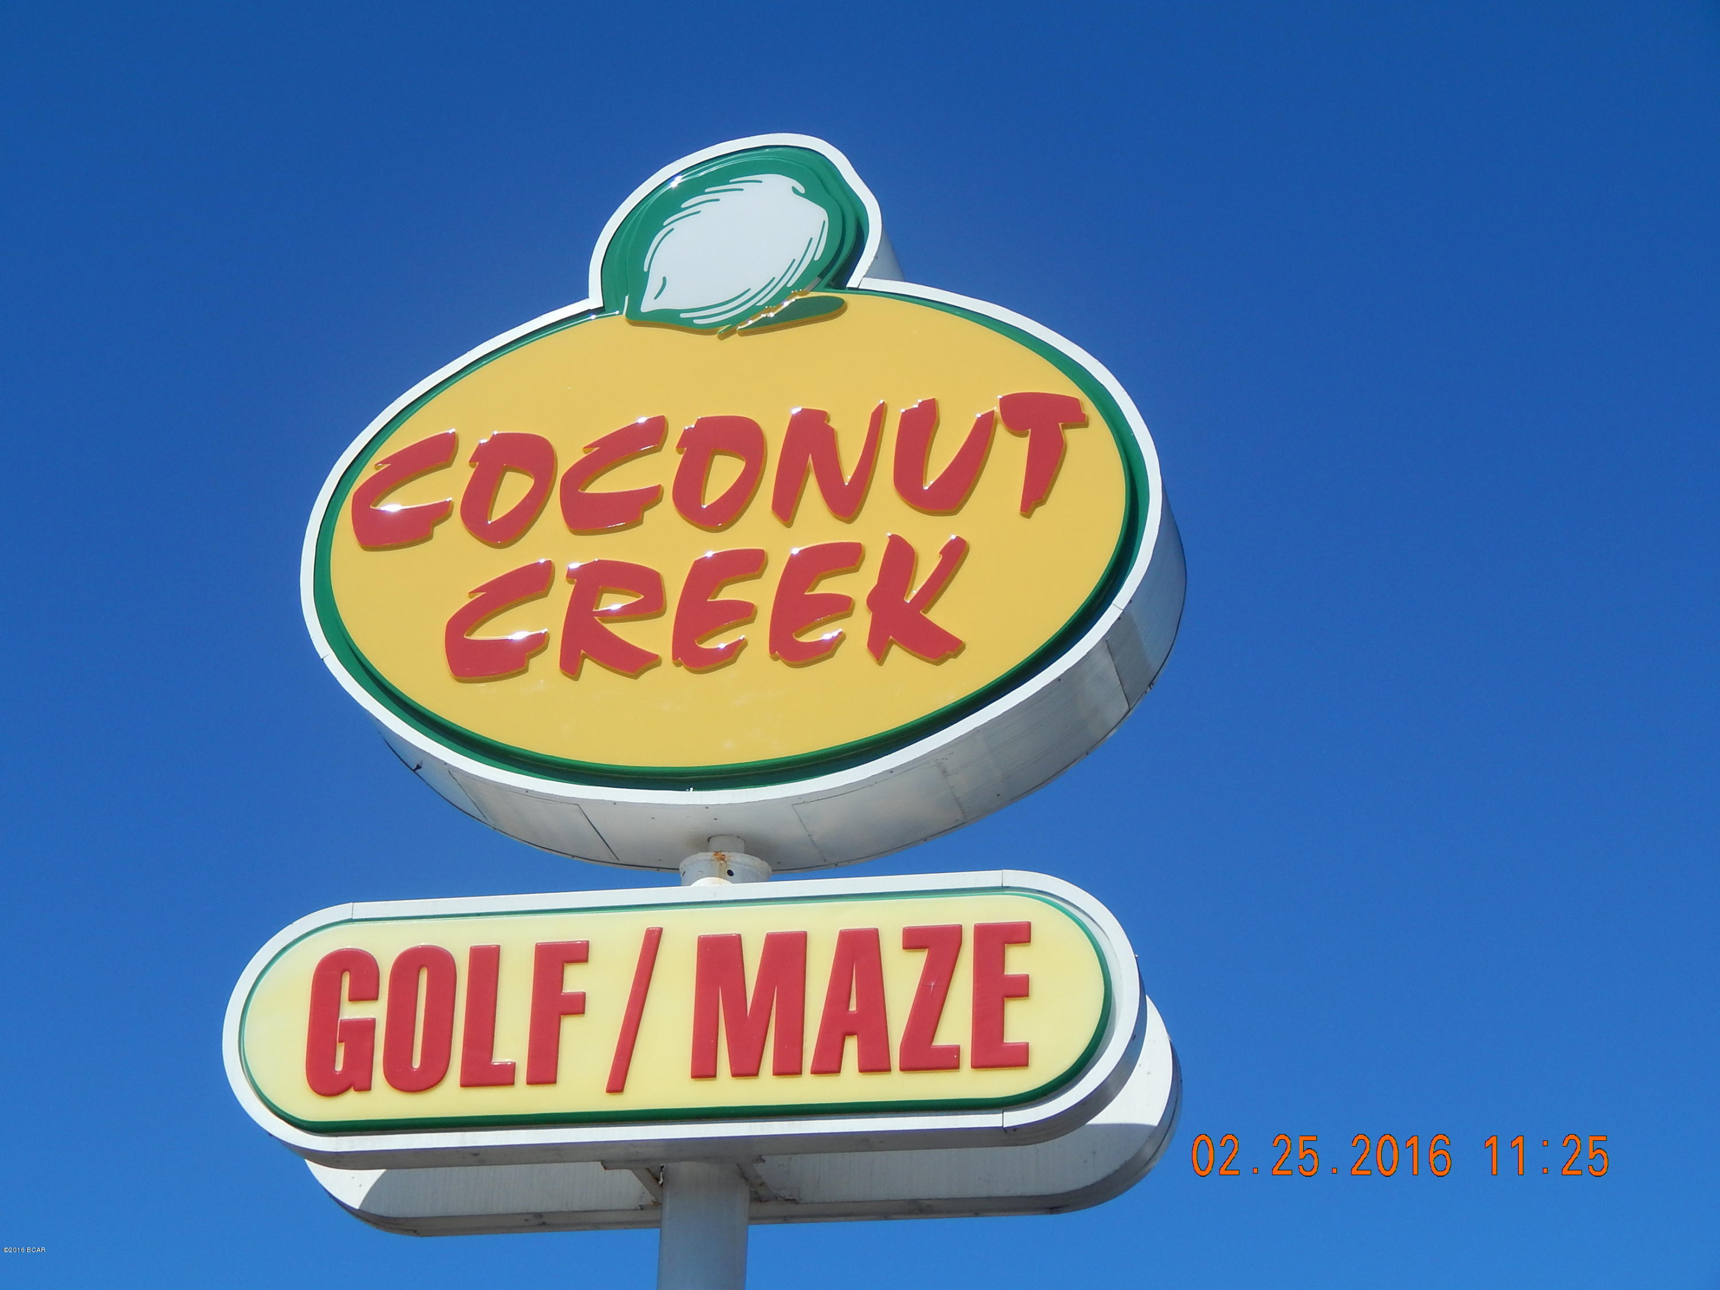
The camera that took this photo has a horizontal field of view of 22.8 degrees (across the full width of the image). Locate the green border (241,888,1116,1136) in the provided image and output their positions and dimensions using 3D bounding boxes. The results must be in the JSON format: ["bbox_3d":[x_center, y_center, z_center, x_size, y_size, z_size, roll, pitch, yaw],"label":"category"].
[{"bbox_3d":[-0.578,1.135,13.127,2.772,0.728,0.064,-4,-25,12],"label":"green border"}]

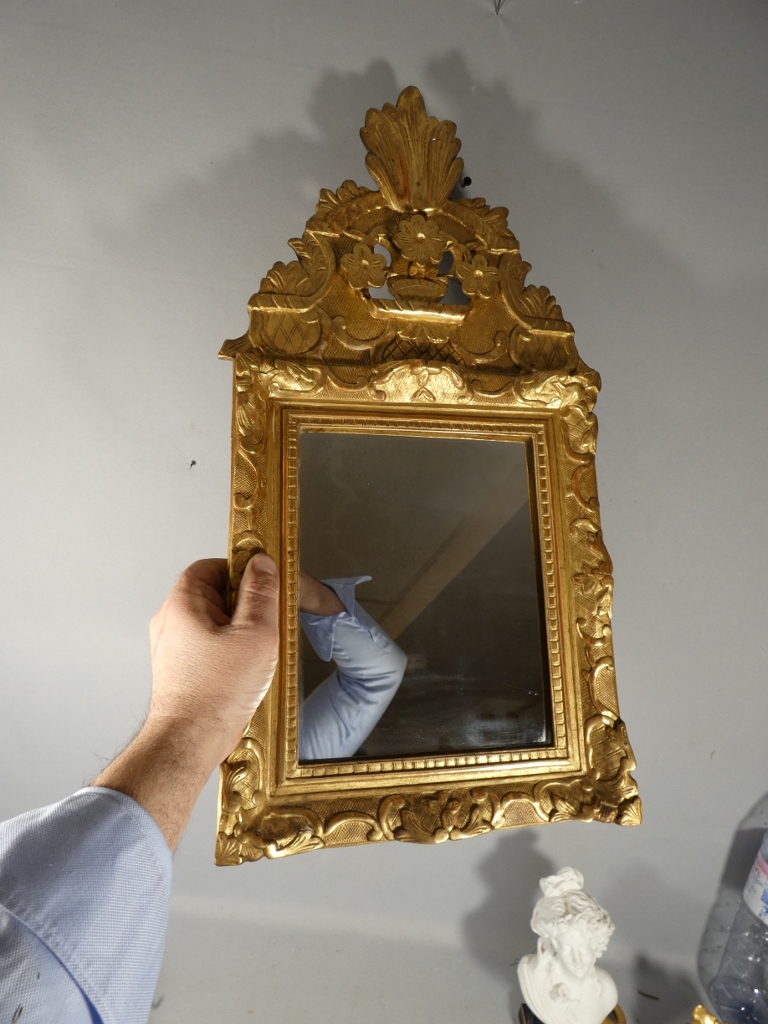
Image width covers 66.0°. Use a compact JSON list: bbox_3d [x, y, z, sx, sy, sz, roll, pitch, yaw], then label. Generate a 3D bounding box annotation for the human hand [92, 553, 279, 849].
[{"bbox_3d":[-0.123,0.115,0.383,0.090,0.180,0.112,23,-22,-20],"label":"human hand"}]

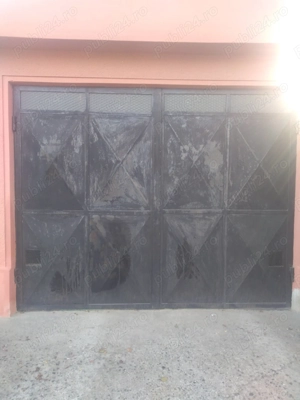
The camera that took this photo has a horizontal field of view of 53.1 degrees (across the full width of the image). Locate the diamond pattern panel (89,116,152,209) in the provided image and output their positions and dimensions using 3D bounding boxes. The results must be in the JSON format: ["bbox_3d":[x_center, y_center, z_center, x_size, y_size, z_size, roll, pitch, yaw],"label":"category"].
[{"bbox_3d":[-0.334,-0.422,3.412,0.725,1.040,0.040,0,3,-2],"label":"diamond pattern panel"}]

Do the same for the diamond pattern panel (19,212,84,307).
[{"bbox_3d":[-1.114,0.696,3.436,0.725,1.063,0.040,0,3,-2],"label":"diamond pattern panel"}]

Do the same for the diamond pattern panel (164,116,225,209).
[{"bbox_3d":[0.510,-0.426,3.439,0.690,1.048,0.040,0,3,-2],"label":"diamond pattern panel"}]

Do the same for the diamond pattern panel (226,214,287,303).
[{"bbox_3d":[1.246,0.687,3.512,0.710,1.039,0.040,0,3,-2],"label":"diamond pattern panel"}]

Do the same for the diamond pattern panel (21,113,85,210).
[{"bbox_3d":[-1.098,-0.430,3.387,0.715,1.100,0.040,0,3,-2],"label":"diamond pattern panel"}]

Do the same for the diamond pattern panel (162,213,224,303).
[{"bbox_3d":[0.495,0.694,3.488,0.700,1.055,0.040,0,3,-2],"label":"diamond pattern panel"}]

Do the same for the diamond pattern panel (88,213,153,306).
[{"bbox_3d":[-0.339,0.689,3.461,0.735,1.047,0.040,0,3,-2],"label":"diamond pattern panel"}]

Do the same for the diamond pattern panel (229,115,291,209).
[{"bbox_3d":[1.263,-0.440,3.462,0.723,1.078,0.040,0,3,-2],"label":"diamond pattern panel"}]

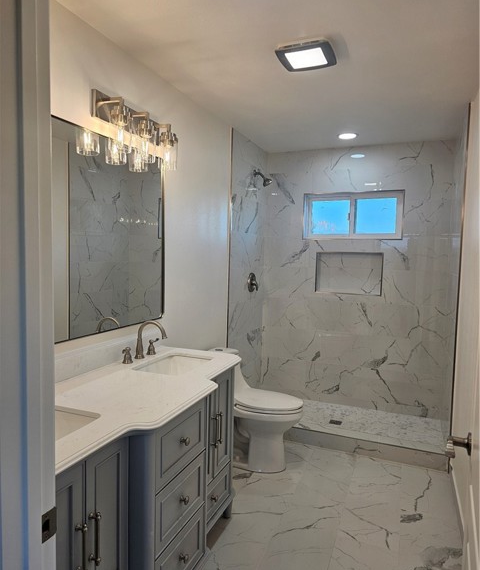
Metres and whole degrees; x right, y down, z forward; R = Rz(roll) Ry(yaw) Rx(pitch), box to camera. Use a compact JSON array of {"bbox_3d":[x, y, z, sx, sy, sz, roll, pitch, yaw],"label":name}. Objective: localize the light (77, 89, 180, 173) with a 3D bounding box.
[{"bbox_3d":[-0.483,-0.745,2.112,0.178,0.278,0.531,3,4,22],"label":"light"}]

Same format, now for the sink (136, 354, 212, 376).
[{"bbox_3d":[-0.334,0.468,2.114,0.258,0.139,0.372,3,4,22],"label":"sink"}]

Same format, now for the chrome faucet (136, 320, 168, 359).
[{"bbox_3d":[-0.461,0.285,2.187,0.190,0.196,0.058,3,4,22],"label":"chrome faucet"}]

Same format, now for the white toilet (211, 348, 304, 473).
[{"bbox_3d":[0.066,0.852,2.913,0.725,0.725,0.387,3,4,22],"label":"white toilet"}]

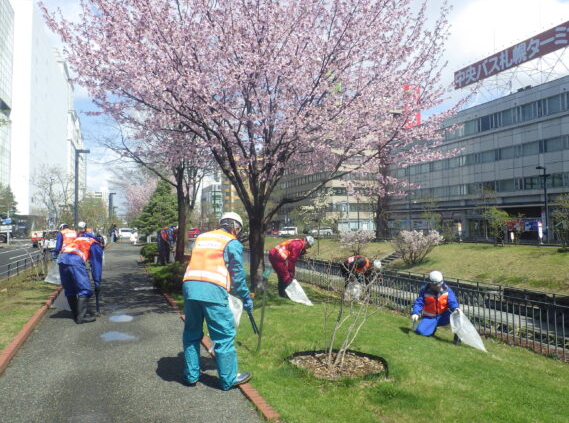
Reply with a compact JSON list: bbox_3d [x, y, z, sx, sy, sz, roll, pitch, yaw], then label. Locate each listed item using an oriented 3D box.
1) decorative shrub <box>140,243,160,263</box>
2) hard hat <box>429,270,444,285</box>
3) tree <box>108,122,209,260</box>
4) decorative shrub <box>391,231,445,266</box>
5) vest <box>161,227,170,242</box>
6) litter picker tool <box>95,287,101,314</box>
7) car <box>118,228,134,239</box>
[{"bbox_3d":[-5.531,1.692,19.000,0.850,0.840,0.850,0,-2,0],"label":"decorative shrub"},{"bbox_3d":[2.411,1.055,7.300,0.220,0.160,0.270,-1,23,25],"label":"hard hat"},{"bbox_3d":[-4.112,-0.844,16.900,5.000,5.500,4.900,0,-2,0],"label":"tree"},{"bbox_3d":[5.735,1.541,19.700,2.150,1.450,1.900,0,-2,16],"label":"decorative shrub"},{"bbox_3d":[-4.473,0.864,17.300,0.400,0.600,0.440,1,-3,-41],"label":"vest"},{"bbox_3d":[-3.067,1.468,7.550,0.060,0.500,0.050,1,-2,-37],"label":"litter picker tool"},{"bbox_3d":[-19.051,2.653,55.500,1.700,1.500,4.200,0,-2,-19],"label":"car"}]

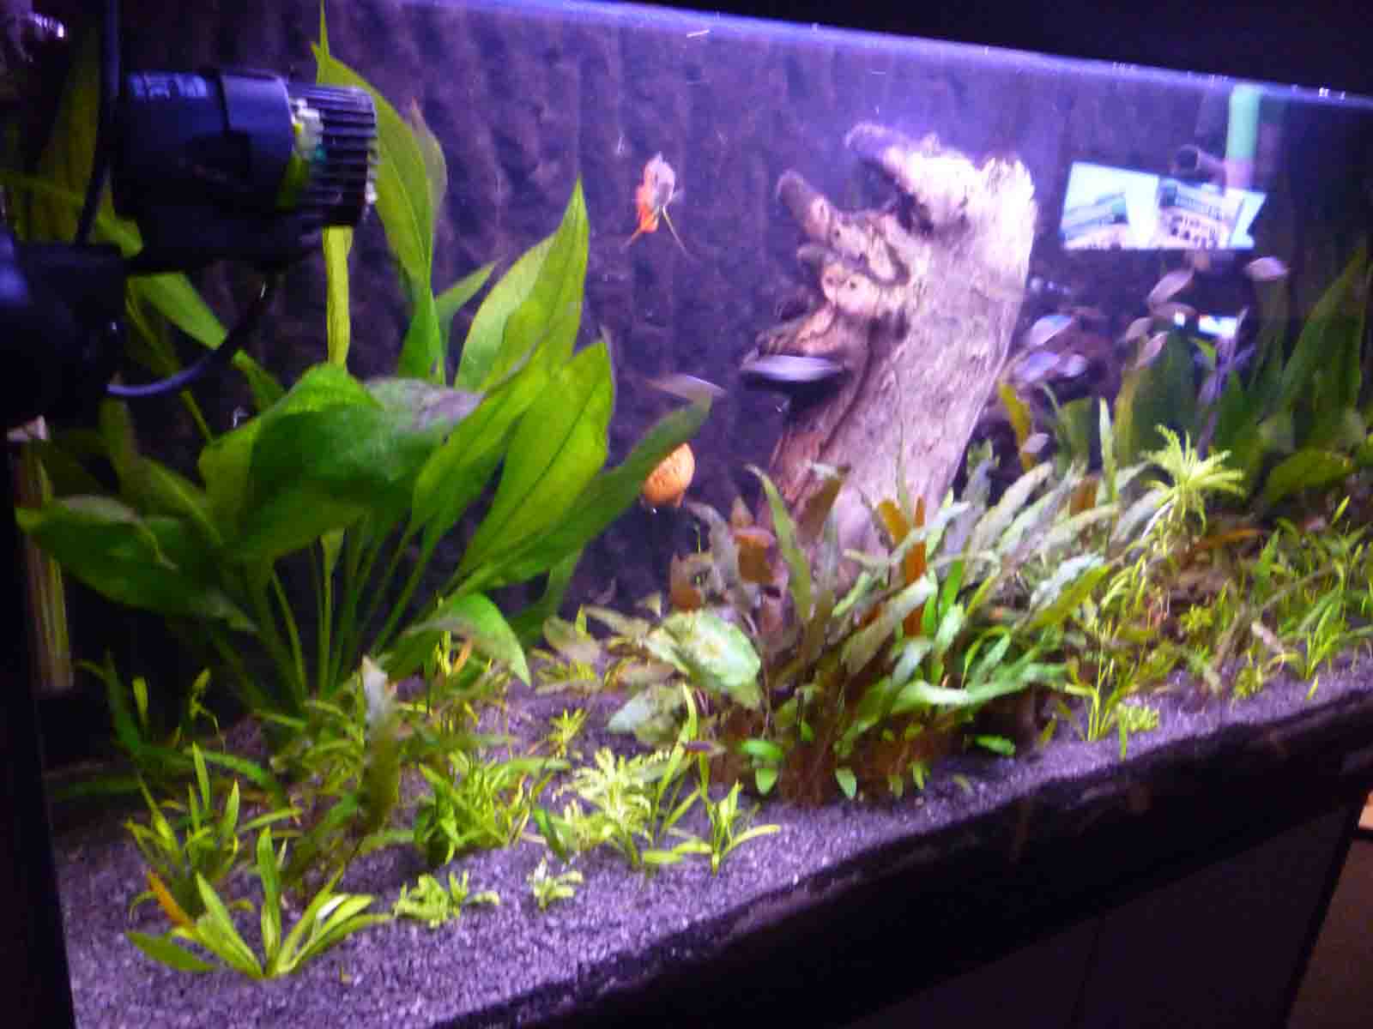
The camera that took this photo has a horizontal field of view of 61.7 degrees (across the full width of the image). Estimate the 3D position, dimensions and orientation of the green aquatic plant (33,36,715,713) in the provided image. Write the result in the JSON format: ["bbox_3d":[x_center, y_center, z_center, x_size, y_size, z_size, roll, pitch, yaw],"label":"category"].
[{"bbox_3d":[-0.228,-0.102,0.830,0.430,0.440,0.310,5,19,0],"label":"green aquatic plant"}]

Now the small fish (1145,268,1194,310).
[{"bbox_3d":[0.437,-0.205,1.040,0.057,0.018,0.010,-40,36,-15],"label":"small fish"}]

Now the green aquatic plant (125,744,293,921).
[{"bbox_3d":[-0.279,0.186,0.683,0.090,0.088,0.075,5,19,0],"label":"green aquatic plant"}]

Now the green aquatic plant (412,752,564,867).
[{"bbox_3d":[-0.128,0.186,0.751,0.093,0.057,0.075,5,19,0],"label":"green aquatic plant"}]

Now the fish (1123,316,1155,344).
[{"bbox_3d":[0.405,-0.166,1.030,0.037,0.013,0.007,-36,34,-15],"label":"fish"}]

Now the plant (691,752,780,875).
[{"bbox_3d":[0.031,0.192,0.732,0.056,0.068,0.050,5,19,0],"label":"plant"}]

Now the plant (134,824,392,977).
[{"bbox_3d":[-0.234,0.217,0.649,0.132,0.065,0.100,5,19,0],"label":"plant"}]

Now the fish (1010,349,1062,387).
[{"bbox_3d":[0.304,-0.128,1.000,0.055,0.018,0.010,-28,29,-15],"label":"fish"}]

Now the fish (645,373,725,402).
[{"bbox_3d":[-0.001,-0.101,0.920,0.069,0.015,0.012,12,17,-15],"label":"fish"}]

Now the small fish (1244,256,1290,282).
[{"bbox_3d":[0.540,-0.228,1.070,0.047,0.018,0.009,-3,21,-18],"label":"small fish"}]

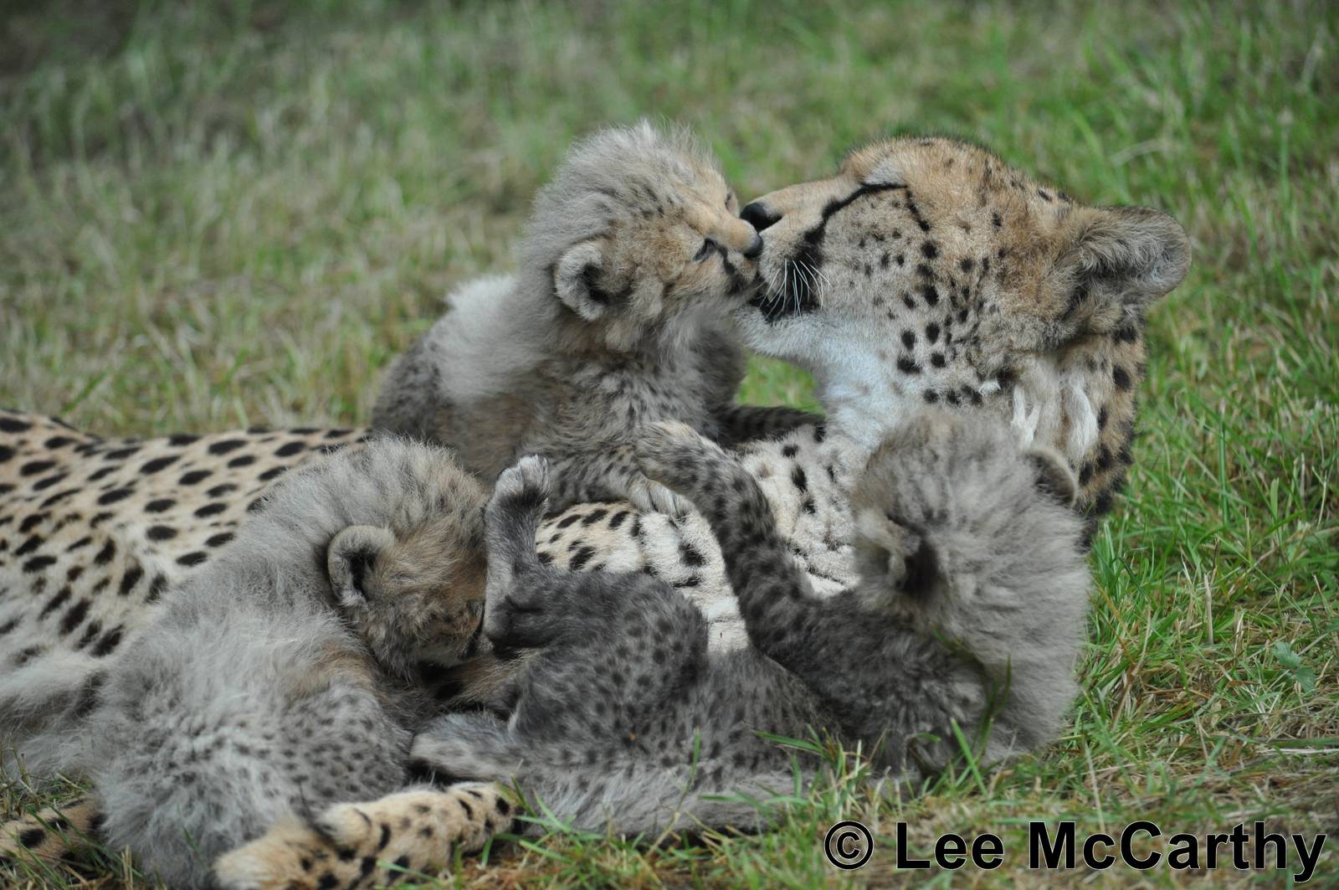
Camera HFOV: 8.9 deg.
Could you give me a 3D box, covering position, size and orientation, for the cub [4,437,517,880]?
[{"bbox_3d":[-0.218,0.118,4.680,0.290,0.210,0.190,-9,14,-39],"label":"cub"}]

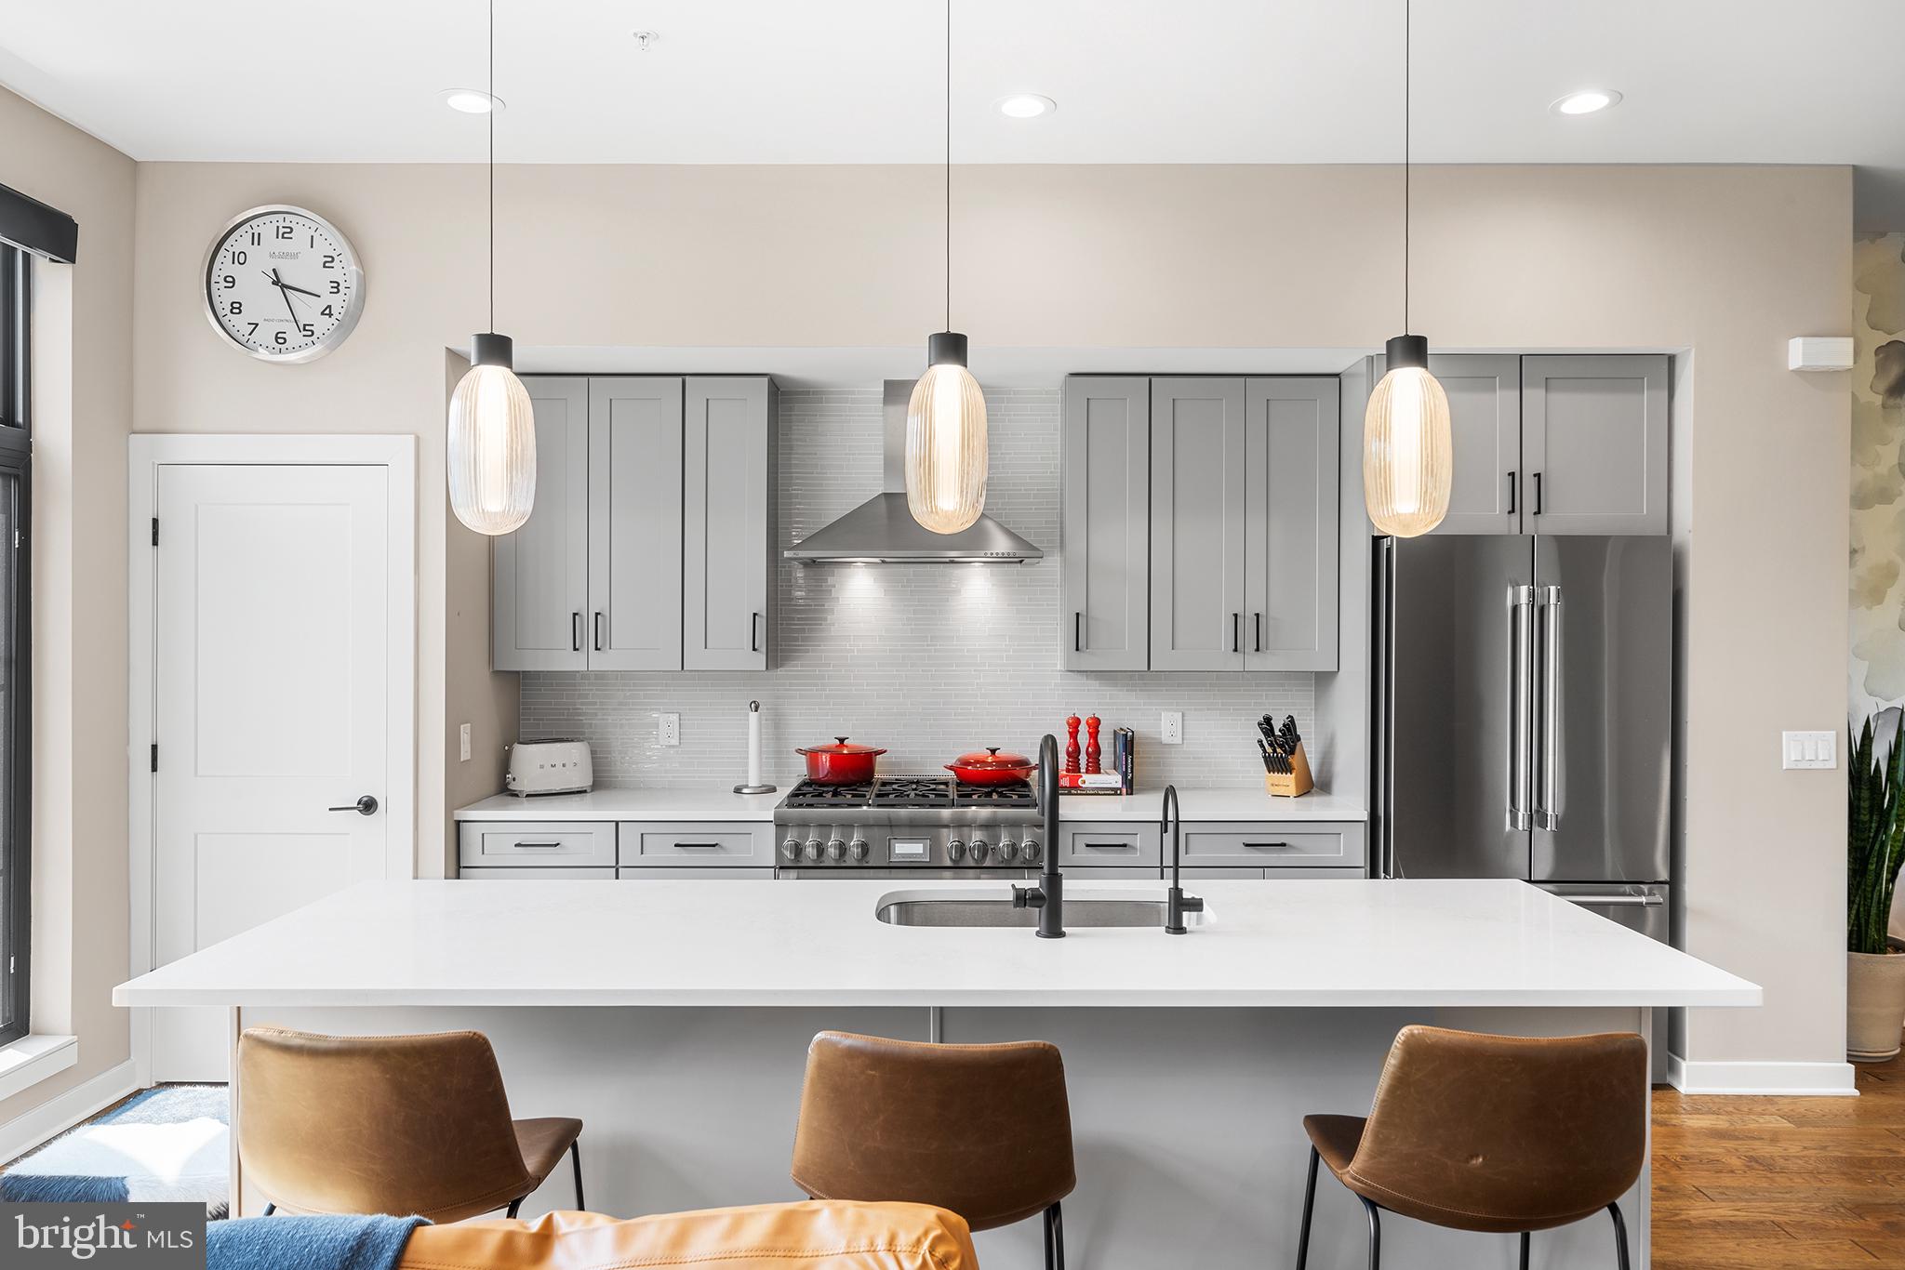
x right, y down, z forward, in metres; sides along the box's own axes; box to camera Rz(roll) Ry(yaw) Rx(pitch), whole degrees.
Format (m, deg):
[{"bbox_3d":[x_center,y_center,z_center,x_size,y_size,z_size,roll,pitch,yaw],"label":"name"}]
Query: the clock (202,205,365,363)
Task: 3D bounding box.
[{"bbox_3d":[-2.194,-1.150,4.160,0.503,0.503,0.052,0,0,0],"label":"clock"}]

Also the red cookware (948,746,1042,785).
[{"bbox_3d":[0.152,0.488,4.710,0.360,0.135,0.300,0,0,0],"label":"red cookware"}]

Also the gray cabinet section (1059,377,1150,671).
[{"bbox_3d":[0.560,-0.402,4.755,0.310,1.067,0.330,0,0,0],"label":"gray cabinet section"}]

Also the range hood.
[{"bbox_3d":[-0.134,-0.616,4.697,0.911,0.685,0.460,0,0,0],"label":"range hood"}]

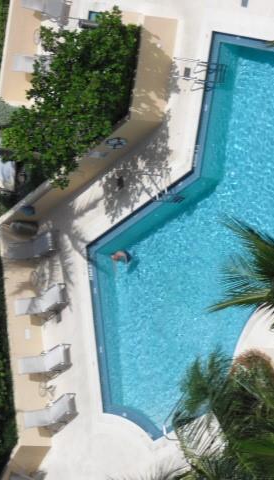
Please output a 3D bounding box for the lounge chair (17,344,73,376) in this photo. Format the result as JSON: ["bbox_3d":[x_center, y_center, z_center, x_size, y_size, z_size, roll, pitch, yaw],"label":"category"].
[{"bbox_3d":[-3.055,3.993,65.551,1.892,1.057,0.651,-31,60,58],"label":"lounge chair"}]

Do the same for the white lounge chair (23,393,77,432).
[{"bbox_3d":[-2.856,5.623,64.999,1.892,1.057,0.651,-37,55,56],"label":"white lounge chair"}]

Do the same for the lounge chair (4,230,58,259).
[{"bbox_3d":[-3.522,0.232,66.837,1.892,1.057,0.651,-27,63,59],"label":"lounge chair"}]

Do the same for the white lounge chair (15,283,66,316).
[{"bbox_3d":[-3.235,2.024,66.101,1.892,1.057,0.651,-33,58,57],"label":"white lounge chair"}]

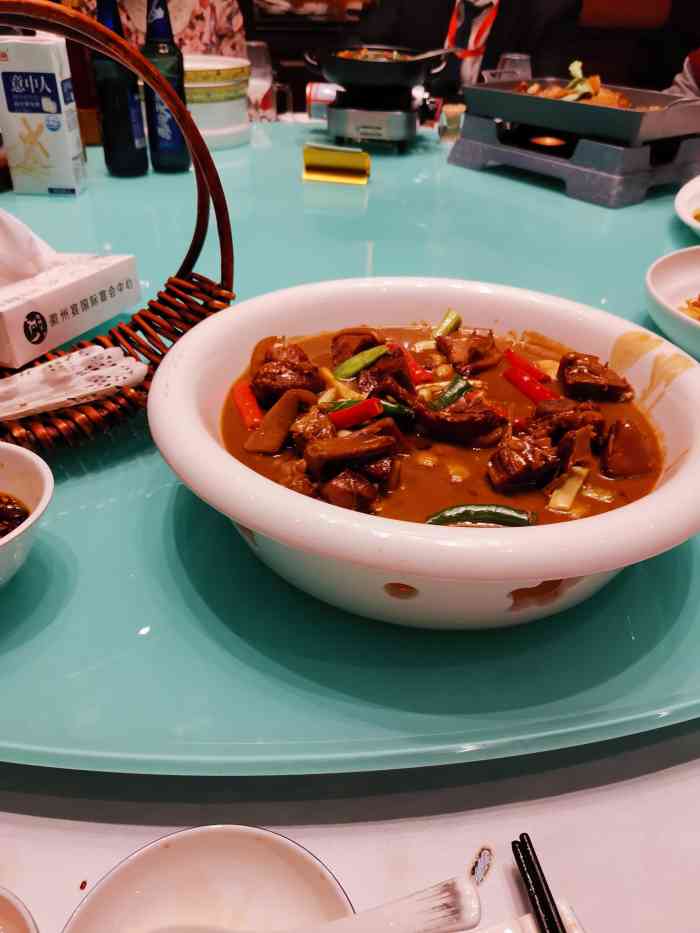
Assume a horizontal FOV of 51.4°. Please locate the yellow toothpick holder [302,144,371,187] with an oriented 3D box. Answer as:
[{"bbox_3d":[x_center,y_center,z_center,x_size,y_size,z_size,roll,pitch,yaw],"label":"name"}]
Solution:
[{"bbox_3d":[-0.019,-0.498,1.198,0.103,0.048,0.046,4,35,1],"label":"yellow toothpick holder"}]

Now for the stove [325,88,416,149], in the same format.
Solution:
[{"bbox_3d":[0.050,-0.696,1.429,0.171,0.113,0.165,9,35,8],"label":"stove"}]

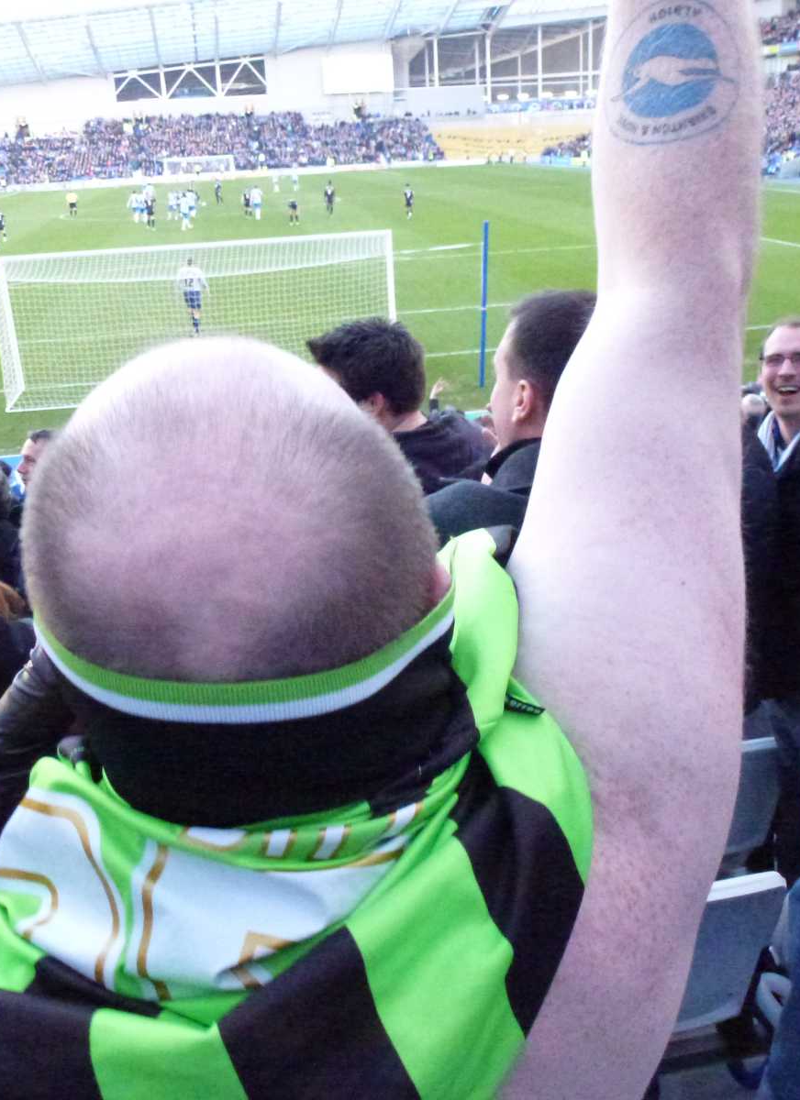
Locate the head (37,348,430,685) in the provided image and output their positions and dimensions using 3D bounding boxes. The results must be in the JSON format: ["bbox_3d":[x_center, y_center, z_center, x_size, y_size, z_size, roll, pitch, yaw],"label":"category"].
[{"bbox_3d":[-0.065,0.034,0.428,0.165,0.235,0.205,-5,23,-6],"label":"head"}]

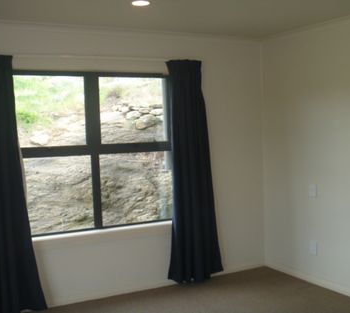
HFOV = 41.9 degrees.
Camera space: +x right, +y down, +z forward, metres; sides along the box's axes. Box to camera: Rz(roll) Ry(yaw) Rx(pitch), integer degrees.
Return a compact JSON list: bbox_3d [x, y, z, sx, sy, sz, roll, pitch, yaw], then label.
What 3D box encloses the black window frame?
[{"bbox_3d":[-0.707,-0.047,4.119,1.540,1.415,0.090,-4,4,-28],"label":"black window frame"}]

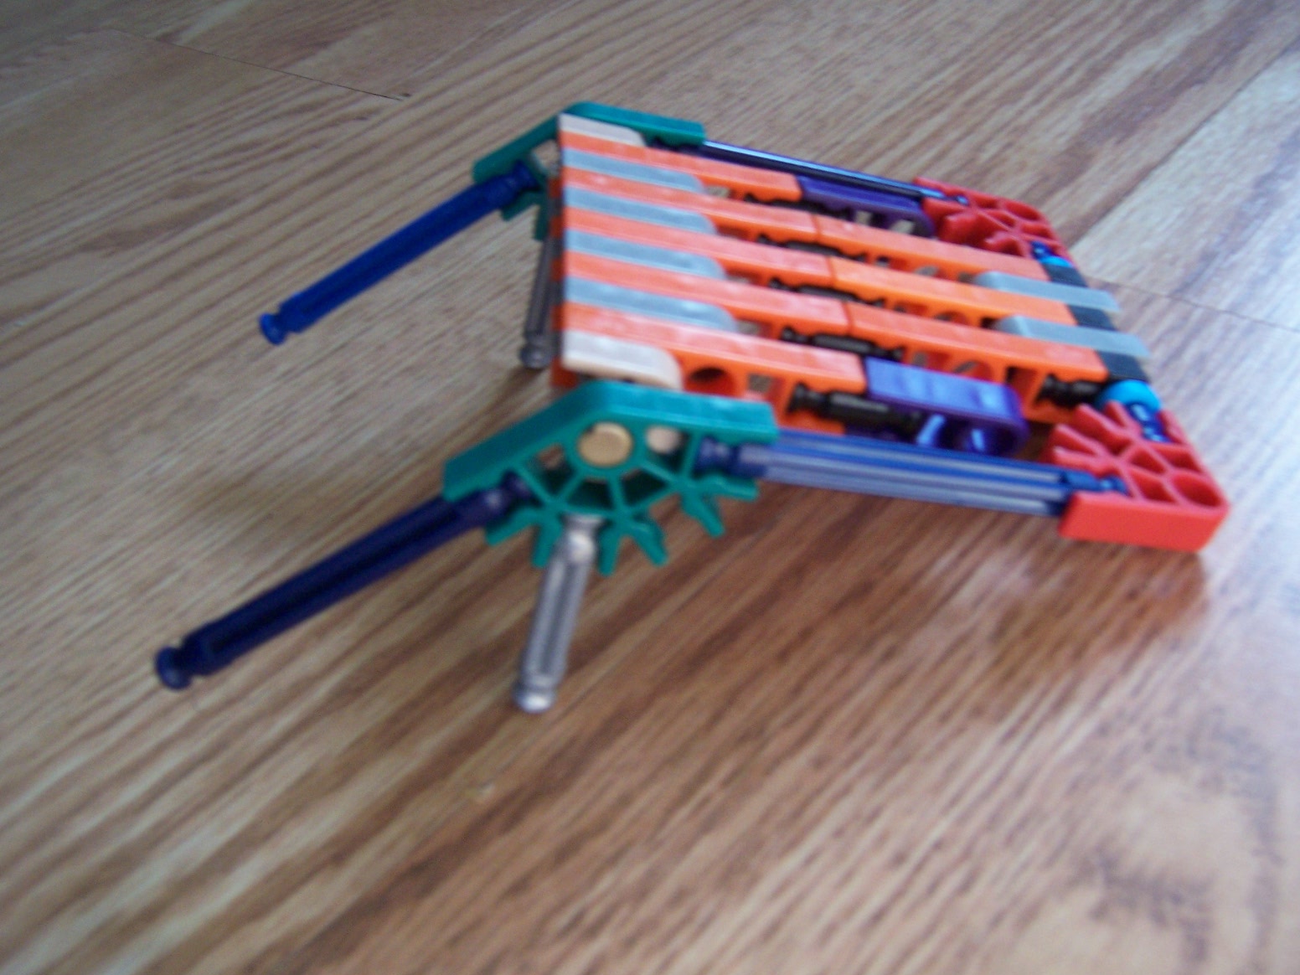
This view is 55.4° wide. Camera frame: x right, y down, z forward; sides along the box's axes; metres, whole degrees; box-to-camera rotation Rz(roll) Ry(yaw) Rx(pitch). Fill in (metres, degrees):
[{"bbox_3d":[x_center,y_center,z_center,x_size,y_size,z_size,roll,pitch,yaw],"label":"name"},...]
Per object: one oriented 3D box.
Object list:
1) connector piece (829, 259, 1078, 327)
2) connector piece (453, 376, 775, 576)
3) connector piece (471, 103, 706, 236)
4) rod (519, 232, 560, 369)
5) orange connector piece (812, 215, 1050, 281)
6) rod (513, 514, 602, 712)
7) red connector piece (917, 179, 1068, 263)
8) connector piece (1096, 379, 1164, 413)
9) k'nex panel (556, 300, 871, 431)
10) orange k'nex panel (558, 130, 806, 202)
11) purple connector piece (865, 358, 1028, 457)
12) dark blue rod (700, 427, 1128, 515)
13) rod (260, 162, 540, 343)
[{"bbox_3d":[0.042,-0.024,0.179,0.037,0.010,0.006,8,38,-13],"label":"connector piece"},{"bbox_3d":[-0.004,-0.002,0.138,0.037,0.023,0.006,-9,39,3],"label":"connector piece"},{"bbox_3d":[-0.009,-0.050,0.198,0.037,0.023,0.006,-9,39,3],"label":"connector piece"},{"bbox_3d":[-0.017,-0.035,0.210,0.006,0.033,0.006,9,38,-12],"label":"rod"},{"bbox_3d":[0.040,-0.031,0.182,0.036,0.009,0.006,8,38,-11],"label":"orange connector piece"},{"bbox_3d":[-0.011,0.015,0.155,0.006,0.034,0.006,7,38,-12],"label":"rod"},{"bbox_3d":[0.055,-0.041,0.203,0.022,0.006,0.022,7,39,-11],"label":"red connector piece"},{"bbox_3d":[0.065,-0.010,0.169,0.010,0.010,0.003,8,38,-13],"label":"connector piece"},{"bbox_3d":[0.007,-0.014,0.147,0.036,0.009,0.006,8,38,-11],"label":"k'nex panel"},{"bbox_3d":[0.004,-0.044,0.185,0.036,0.009,0.006,8,38,-11],"label":"orange k'nex panel"},{"bbox_3d":[0.036,-0.009,0.152,0.022,0.009,0.006,8,38,-11],"label":"purple connector piece"},{"bbox_3d":[0.032,-0.002,0.146,0.054,0.006,0.006,7,38,-12],"label":"dark blue rod"},{"bbox_3d":[-0.043,-0.039,0.208,0.054,0.006,0.006,-28,37,16],"label":"rod"}]

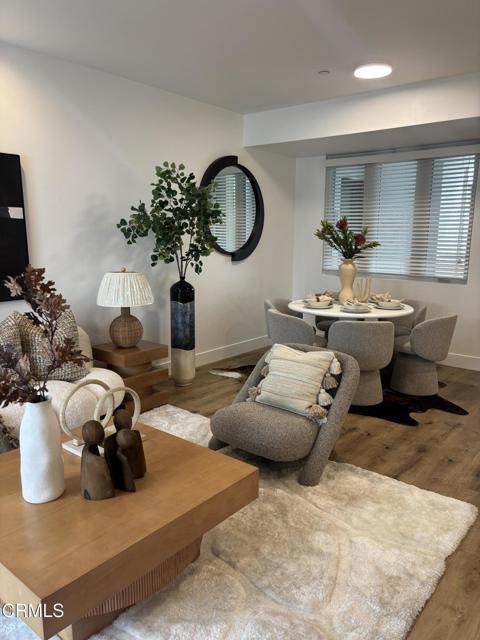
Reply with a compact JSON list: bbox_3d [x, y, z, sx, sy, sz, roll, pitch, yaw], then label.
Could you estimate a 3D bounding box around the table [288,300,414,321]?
[{"bbox_3d":[1.068,0.230,4.768,1.200,0.750,1.200,9,13,39],"label":"table"}]

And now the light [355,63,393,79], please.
[{"bbox_3d":[1.076,-1.994,3.876,0.280,0.030,0.280,9,14,39],"label":"light"}]

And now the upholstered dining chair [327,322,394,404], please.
[{"bbox_3d":[1.069,0.337,4.272,0.565,0.745,0.575,3,11,13],"label":"upholstered dining chair"}]

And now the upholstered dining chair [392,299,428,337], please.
[{"bbox_3d":[1.602,0.194,5.016,0.560,0.740,0.560,-4,11,-25],"label":"upholstered dining chair"}]

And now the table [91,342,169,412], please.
[{"bbox_3d":[-0.919,0.466,4.082,0.440,0.495,0.440,9,13,39],"label":"table"}]

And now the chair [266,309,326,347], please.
[{"bbox_3d":[0.534,0.275,4.521,0.560,0.740,0.560,-4,11,-25],"label":"chair"}]

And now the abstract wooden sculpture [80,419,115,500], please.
[{"bbox_3d":[-0.548,0.533,1.861,0.130,0.310,0.085,0,10,0],"label":"abstract wooden sculpture"}]

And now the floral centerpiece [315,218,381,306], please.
[{"bbox_3d":[1.051,-0.573,4.682,0.620,0.860,0.520,3,10,13],"label":"floral centerpiece"}]

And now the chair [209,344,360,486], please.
[{"bbox_3d":[0.264,0.558,3.112,0.820,0.680,0.820,9,13,39],"label":"chair"}]

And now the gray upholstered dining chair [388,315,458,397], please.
[{"bbox_3d":[1.695,0.293,4.534,0.575,0.745,0.565,7,13,33],"label":"gray upholstered dining chair"}]

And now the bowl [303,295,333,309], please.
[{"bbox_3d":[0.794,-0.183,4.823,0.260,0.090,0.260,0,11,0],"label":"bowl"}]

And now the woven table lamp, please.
[{"bbox_3d":[-0.948,-0.101,3.946,0.472,0.655,0.472,0,11,0],"label":"woven table lamp"}]

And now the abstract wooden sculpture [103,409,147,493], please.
[{"bbox_3d":[-0.463,0.537,2.008,0.165,0.285,0.170,9,14,39],"label":"abstract wooden sculpture"}]

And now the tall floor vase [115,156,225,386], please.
[{"bbox_3d":[-0.583,-0.377,4.395,0.700,2.050,0.860,9,13,39],"label":"tall floor vase"}]

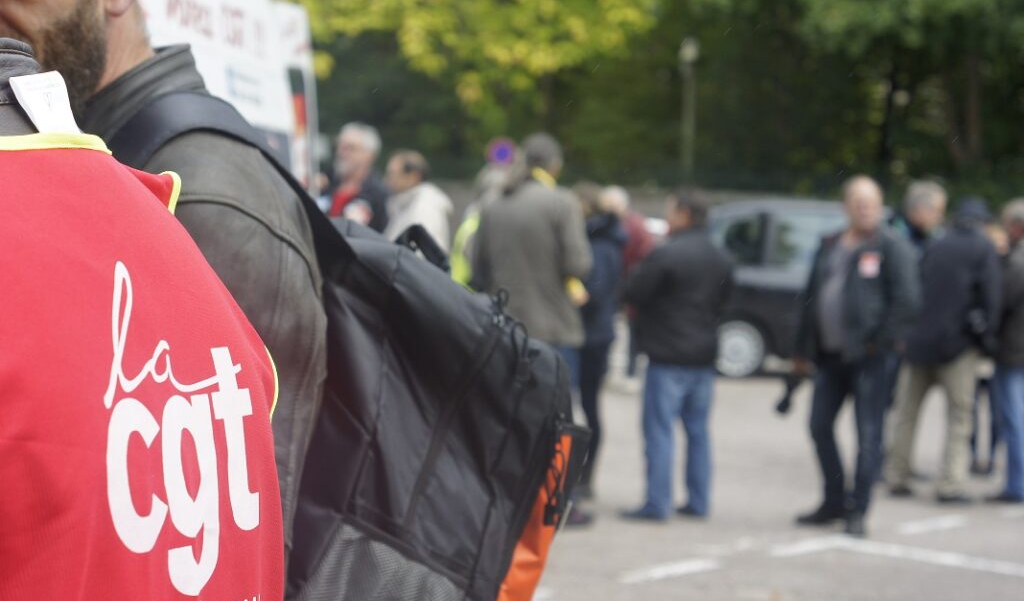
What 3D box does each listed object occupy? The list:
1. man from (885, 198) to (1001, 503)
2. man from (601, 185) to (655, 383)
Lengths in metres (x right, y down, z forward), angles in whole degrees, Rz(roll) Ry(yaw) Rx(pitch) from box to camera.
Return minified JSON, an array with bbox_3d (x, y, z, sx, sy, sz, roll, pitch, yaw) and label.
[{"bbox_3d":[2.380,0.280,11.800,0.580,1.670,0.480,2,3,30],"label":"man"},{"bbox_3d":[0.990,-0.150,18.300,0.480,1.690,0.520,1,3,6],"label":"man"}]

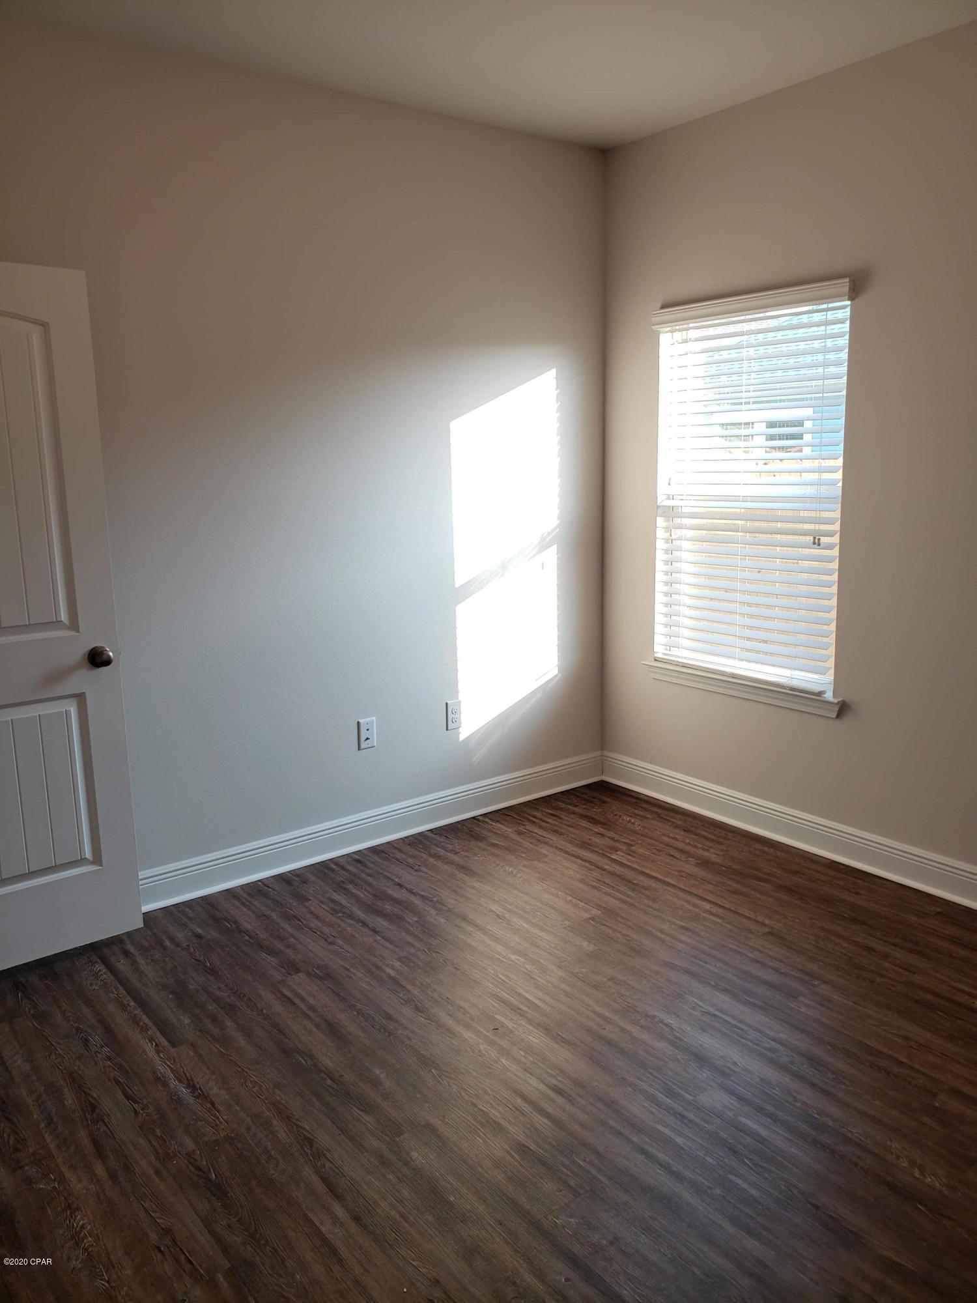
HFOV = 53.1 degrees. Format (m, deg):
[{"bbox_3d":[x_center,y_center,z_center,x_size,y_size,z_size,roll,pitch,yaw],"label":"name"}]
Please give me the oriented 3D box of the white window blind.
[{"bbox_3d":[0.984,-0.571,3.775,0.100,1.500,0.940,-9,14,-36],"label":"white window blind"}]

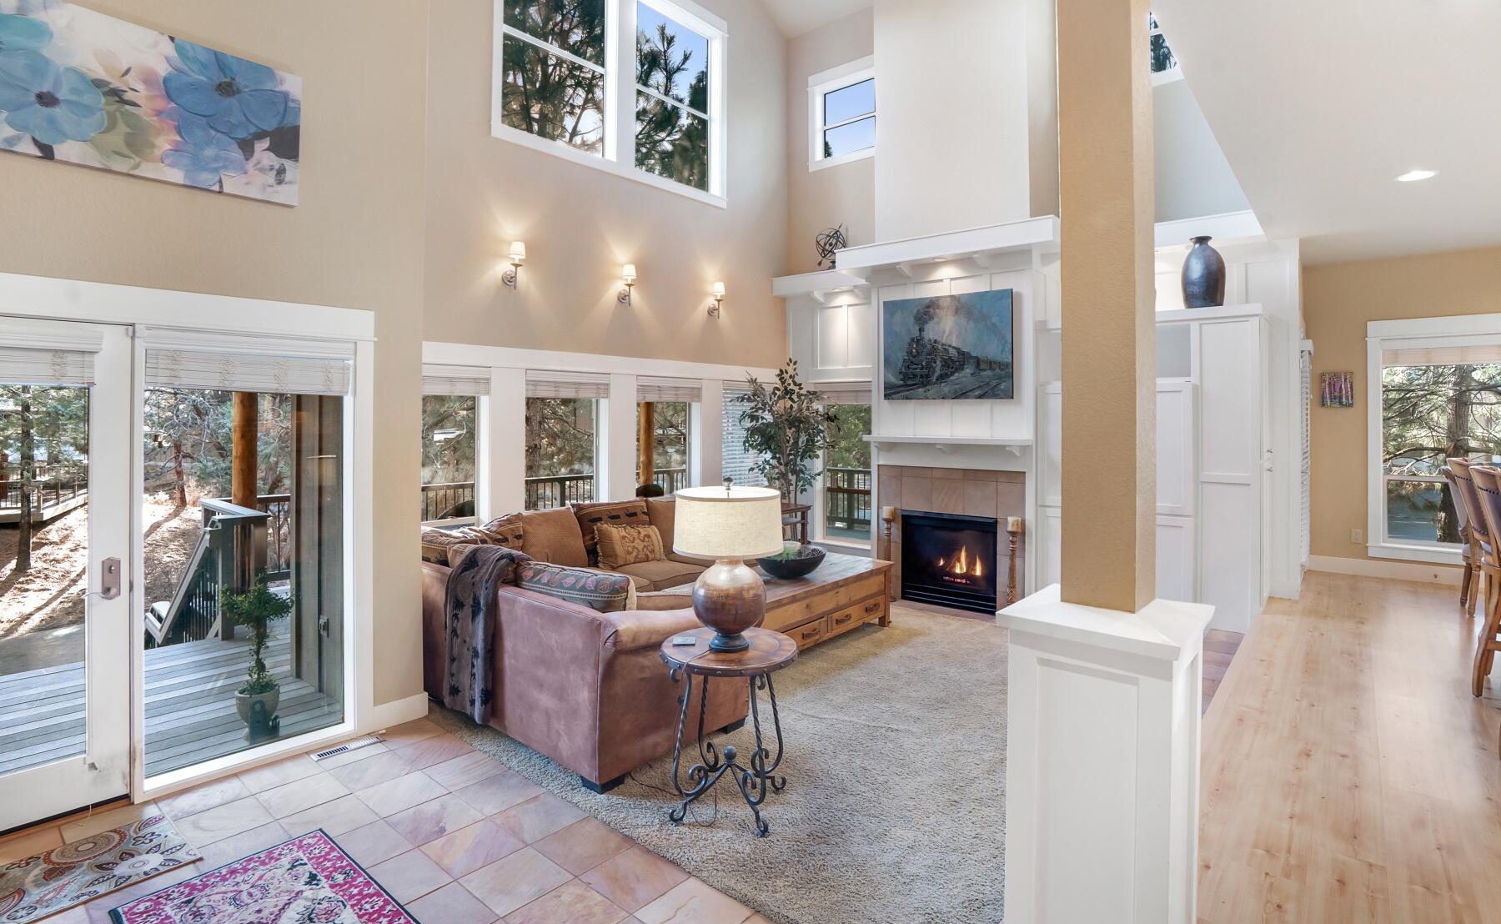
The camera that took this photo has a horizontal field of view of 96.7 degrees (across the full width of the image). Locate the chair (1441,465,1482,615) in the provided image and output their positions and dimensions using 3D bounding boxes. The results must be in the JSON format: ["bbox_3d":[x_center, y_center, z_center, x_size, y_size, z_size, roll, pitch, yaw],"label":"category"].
[{"bbox_3d":[5.649,0.619,5.032,0.620,1.070,0.500,2,4,35],"label":"chair"}]

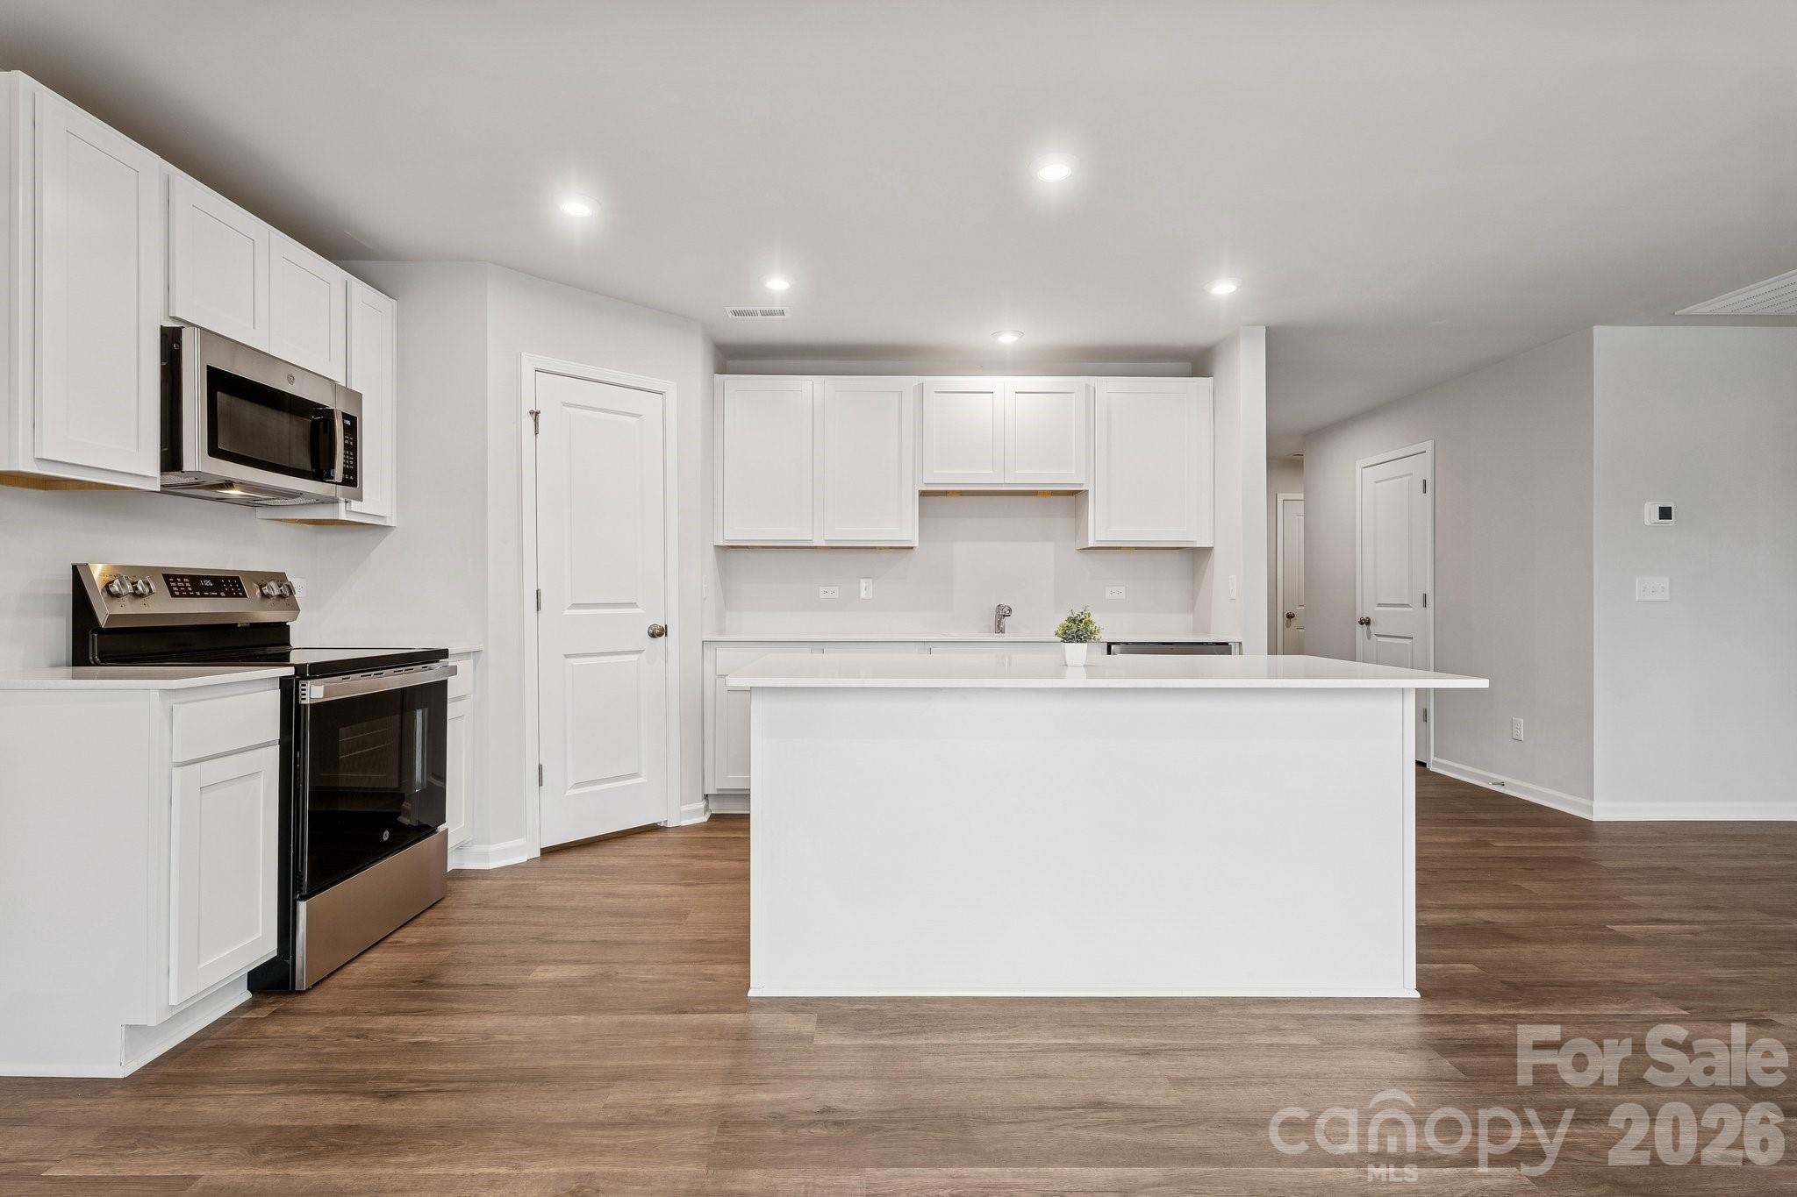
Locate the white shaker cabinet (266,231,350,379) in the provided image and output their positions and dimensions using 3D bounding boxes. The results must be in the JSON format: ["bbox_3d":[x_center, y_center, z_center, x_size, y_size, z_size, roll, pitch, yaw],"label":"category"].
[{"bbox_3d":[-2.200,-0.990,2.755,0.345,0.465,0.365,0,0,0],"label":"white shaker cabinet"}]

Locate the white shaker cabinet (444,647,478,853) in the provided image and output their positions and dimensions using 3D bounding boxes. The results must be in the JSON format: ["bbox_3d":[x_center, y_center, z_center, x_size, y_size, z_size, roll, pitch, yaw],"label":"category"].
[{"bbox_3d":[-1.989,0.630,3.055,0.627,0.843,0.299,0,0,-1],"label":"white shaker cabinet"}]

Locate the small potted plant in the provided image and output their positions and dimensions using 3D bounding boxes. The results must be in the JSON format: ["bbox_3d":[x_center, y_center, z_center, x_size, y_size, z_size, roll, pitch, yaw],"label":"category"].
[{"bbox_3d":[0.557,0.115,2.470,0.138,0.187,0.135,0,0,0],"label":"small potted plant"}]

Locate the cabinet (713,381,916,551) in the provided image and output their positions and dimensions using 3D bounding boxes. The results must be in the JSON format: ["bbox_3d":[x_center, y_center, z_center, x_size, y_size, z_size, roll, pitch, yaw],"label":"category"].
[{"bbox_3d":[-0.434,-0.732,4.386,1.080,0.906,0.324,0,0,-1],"label":"cabinet"}]

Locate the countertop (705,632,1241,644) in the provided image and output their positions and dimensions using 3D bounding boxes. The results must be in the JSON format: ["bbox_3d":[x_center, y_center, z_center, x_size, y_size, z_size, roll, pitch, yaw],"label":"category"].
[{"bbox_3d":[0.362,0.208,4.240,2.659,0.026,0.632,0,0,-1],"label":"countertop"}]

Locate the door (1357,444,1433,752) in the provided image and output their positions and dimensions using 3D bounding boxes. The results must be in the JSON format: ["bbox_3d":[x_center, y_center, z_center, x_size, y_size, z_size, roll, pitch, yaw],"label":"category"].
[{"bbox_3d":[3.423,0.048,5.524,0.060,2.102,0.837,0,0,-1],"label":"door"}]

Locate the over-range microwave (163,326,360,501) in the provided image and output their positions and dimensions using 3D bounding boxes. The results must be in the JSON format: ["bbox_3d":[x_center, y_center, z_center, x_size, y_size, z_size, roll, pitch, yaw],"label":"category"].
[{"bbox_3d":[-2.145,-0.550,2.555,0.440,0.410,0.710,0,0,0],"label":"over-range microwave"}]

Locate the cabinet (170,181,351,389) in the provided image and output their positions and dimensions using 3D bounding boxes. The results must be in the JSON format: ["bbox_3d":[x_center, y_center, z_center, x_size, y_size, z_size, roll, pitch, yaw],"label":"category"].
[{"bbox_3d":[-2.200,-0.990,2.565,0.345,0.468,0.720,0,0,0],"label":"cabinet"}]

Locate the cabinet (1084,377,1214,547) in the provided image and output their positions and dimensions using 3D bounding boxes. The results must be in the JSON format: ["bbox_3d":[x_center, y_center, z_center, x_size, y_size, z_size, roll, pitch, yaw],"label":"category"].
[{"bbox_3d":[1.349,-0.729,4.409,0.674,0.909,0.324,0,0,-1],"label":"cabinet"}]

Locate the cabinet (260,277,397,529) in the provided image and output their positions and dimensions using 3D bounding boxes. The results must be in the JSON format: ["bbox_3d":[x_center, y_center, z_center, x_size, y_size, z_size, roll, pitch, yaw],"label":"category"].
[{"bbox_3d":[-2.200,-0.758,3.085,0.345,0.930,0.335,0,0,0],"label":"cabinet"}]

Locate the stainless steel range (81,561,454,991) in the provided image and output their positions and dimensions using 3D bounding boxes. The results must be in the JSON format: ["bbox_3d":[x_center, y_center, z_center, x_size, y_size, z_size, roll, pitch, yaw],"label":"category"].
[{"bbox_3d":[-2.020,0.515,2.650,0.690,1.210,0.735,0,0,0],"label":"stainless steel range"}]

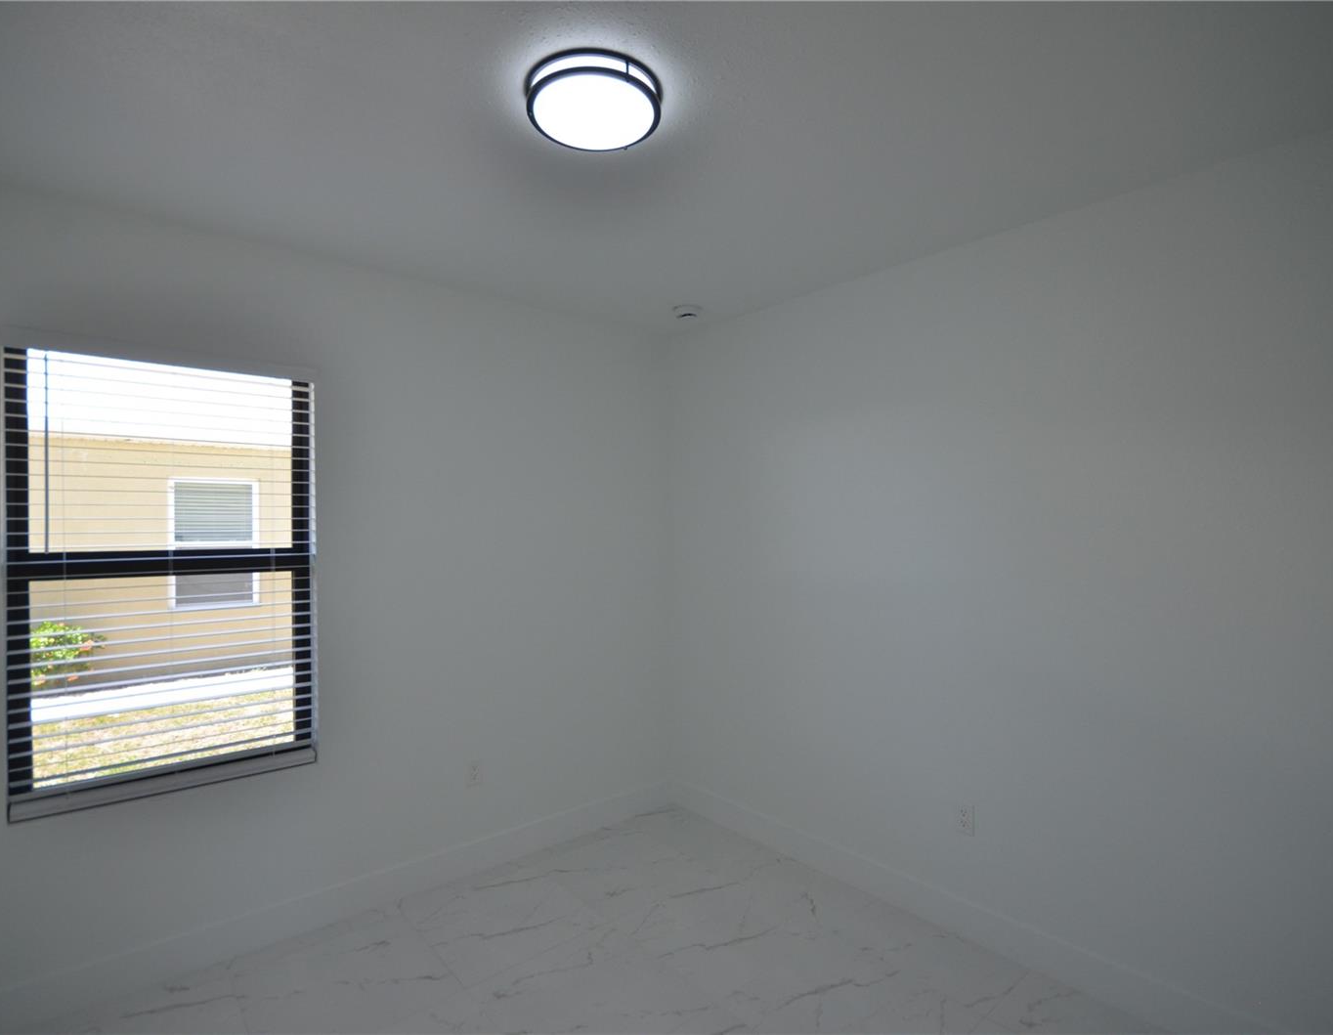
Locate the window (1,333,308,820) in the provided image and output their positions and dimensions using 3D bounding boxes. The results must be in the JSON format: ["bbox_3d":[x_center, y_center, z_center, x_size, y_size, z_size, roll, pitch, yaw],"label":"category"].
[{"bbox_3d":[-1.680,0.183,2.225,0.865,1.410,0.080,0,0,-41],"label":"window"}]

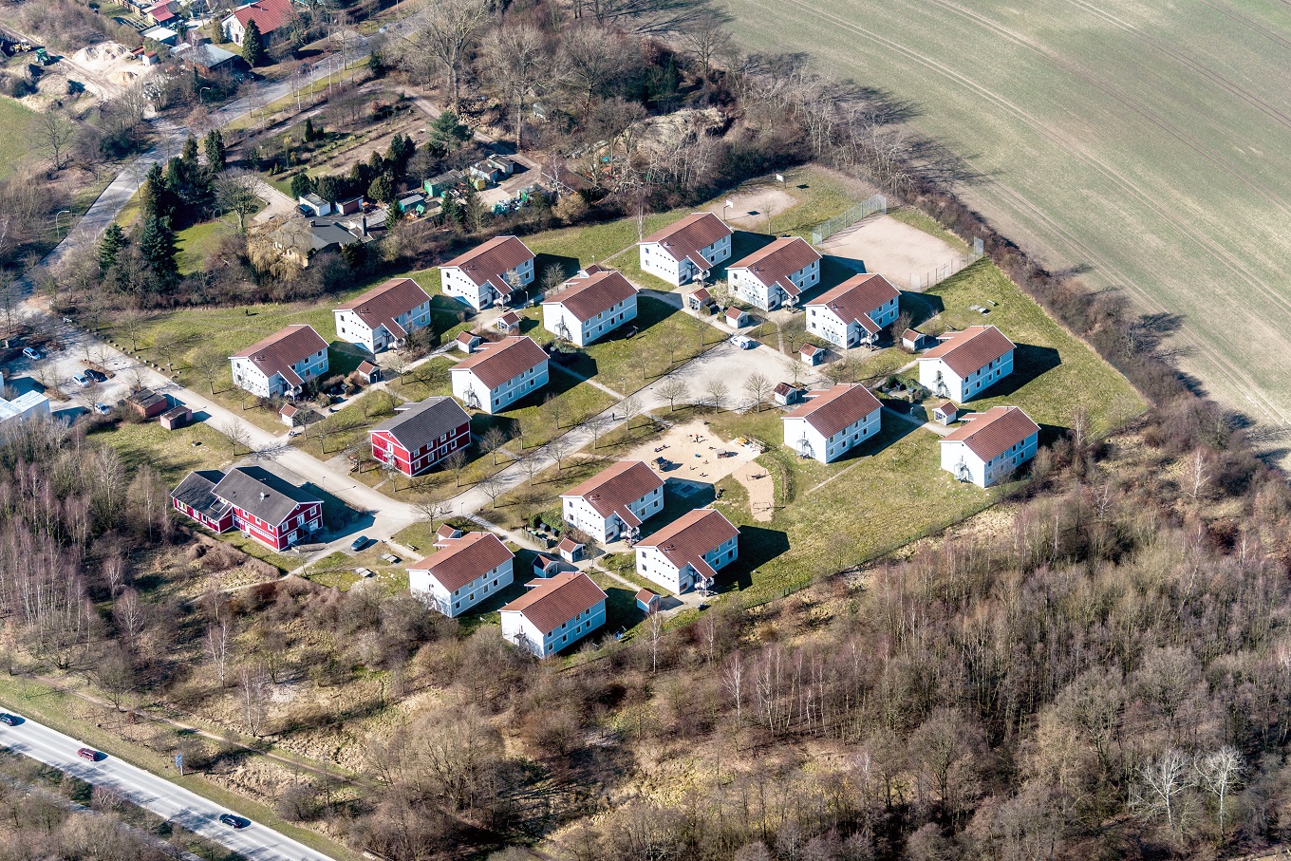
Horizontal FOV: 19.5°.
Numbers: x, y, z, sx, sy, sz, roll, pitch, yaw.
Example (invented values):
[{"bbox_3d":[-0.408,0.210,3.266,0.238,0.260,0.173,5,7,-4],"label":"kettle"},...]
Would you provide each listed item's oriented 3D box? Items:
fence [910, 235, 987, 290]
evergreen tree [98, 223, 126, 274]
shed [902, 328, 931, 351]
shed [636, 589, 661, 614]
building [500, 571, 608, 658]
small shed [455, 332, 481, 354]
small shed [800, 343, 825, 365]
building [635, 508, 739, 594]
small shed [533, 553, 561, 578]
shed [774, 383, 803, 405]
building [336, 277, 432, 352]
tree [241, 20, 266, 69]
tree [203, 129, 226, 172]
[{"bbox_3d":[64.270,-35.260,800.090,20.280,3.920,2.740,-29,41,-36],"label":"fence"},{"bbox_3d":[-114.240,-39.050,802.870,5.640,11.990,5.640,-1,33,0],"label":"evergreen tree"},{"bbox_3d":[55.320,-18.890,775.520,3.280,3.350,3.880,26,42,36],"label":"shed"},{"bbox_3d":[0.678,32.798,730.191,3.931,3.666,3.418,-28,41,-35],"label":"shed"},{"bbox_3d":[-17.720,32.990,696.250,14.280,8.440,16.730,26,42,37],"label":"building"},{"bbox_3d":[-36.540,-18.480,779.820,3.280,3.350,3.880,27,42,37],"label":"small shed"},{"bbox_3d":[35.647,-16.437,804.932,3.418,3.666,3.931,27,43,37],"label":"small shed"},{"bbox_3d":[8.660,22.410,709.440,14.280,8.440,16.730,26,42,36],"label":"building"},{"bbox_3d":[-18.780,25.520,709.980,3.880,3.350,3.280,-29,41,-36],"label":"small shed"},{"bbox_3d":[28.480,-7.650,759.380,3.880,3.350,3.280,-27,40,-33],"label":"shed"},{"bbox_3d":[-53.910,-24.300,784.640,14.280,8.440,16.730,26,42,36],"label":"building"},{"bbox_3d":[-92.490,-91.040,883.070,4.740,12.440,4.740,-1,33,0],"label":"tree"},{"bbox_3d":[-101.507,-65.969,883.339,5.222,10.463,5.222,-2,33,0],"label":"tree"}]

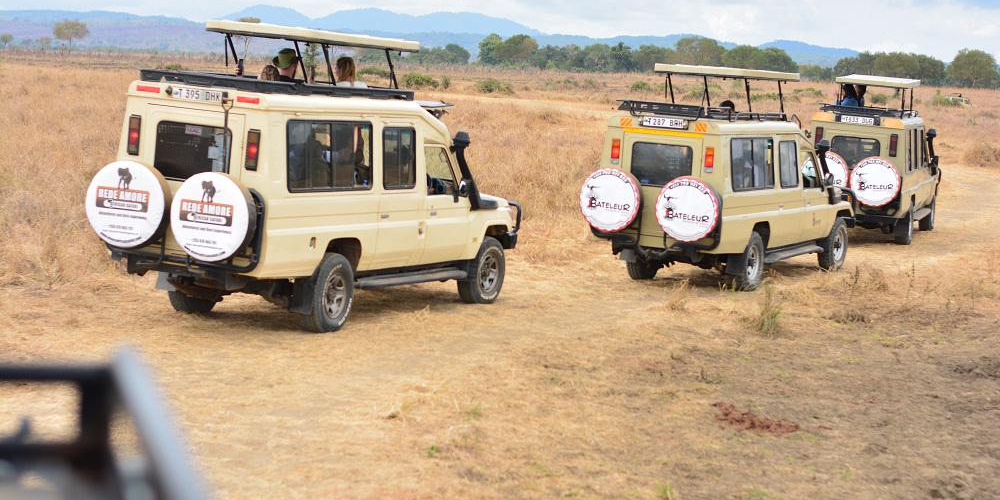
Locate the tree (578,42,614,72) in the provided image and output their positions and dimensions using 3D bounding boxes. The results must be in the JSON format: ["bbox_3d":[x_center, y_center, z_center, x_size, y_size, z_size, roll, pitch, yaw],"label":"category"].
[{"bbox_3d":[20.636,-41.489,450.000,7.347,6.267,6.980,4,6,0],"label":"tree"}]

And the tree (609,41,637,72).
[{"bbox_3d":[26.579,-41.705,450.000,6.267,6.699,5.953,4,6,0],"label":"tree"}]

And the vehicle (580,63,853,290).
[{"bbox_3d":[3.189,-1.026,27.666,1.900,2.780,6.070,7,7,26],"label":"vehicle"}]

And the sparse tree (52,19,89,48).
[{"bbox_3d":[-92.809,-46.242,450.000,7.779,7.131,7.390,4,6,0],"label":"sparse tree"}]

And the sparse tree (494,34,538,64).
[{"bbox_3d":[3.457,-43.217,450.000,9.724,7.131,9.238,4,6,0],"label":"sparse tree"}]

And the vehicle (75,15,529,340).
[{"bbox_3d":[-1.647,-0.776,21.297,1.900,2.850,6.300,8,6,23],"label":"vehicle"}]

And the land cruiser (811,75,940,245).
[{"bbox_3d":[6.452,-1.615,35.664,1.900,2.700,6.080,7,6,17],"label":"land cruiser"}]

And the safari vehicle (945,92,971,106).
[{"bbox_3d":[75.265,-24.384,340.000,5.600,2.650,1.900,2,6,-22],"label":"safari vehicle"}]

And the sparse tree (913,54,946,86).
[{"bbox_3d":[88.581,-37.167,430.000,7.227,6.814,6.866,4,6,0],"label":"sparse tree"}]

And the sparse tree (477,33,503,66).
[{"bbox_3d":[-2.161,-43.217,450.000,5.834,7.131,5.543,4,6,0],"label":"sparse tree"}]

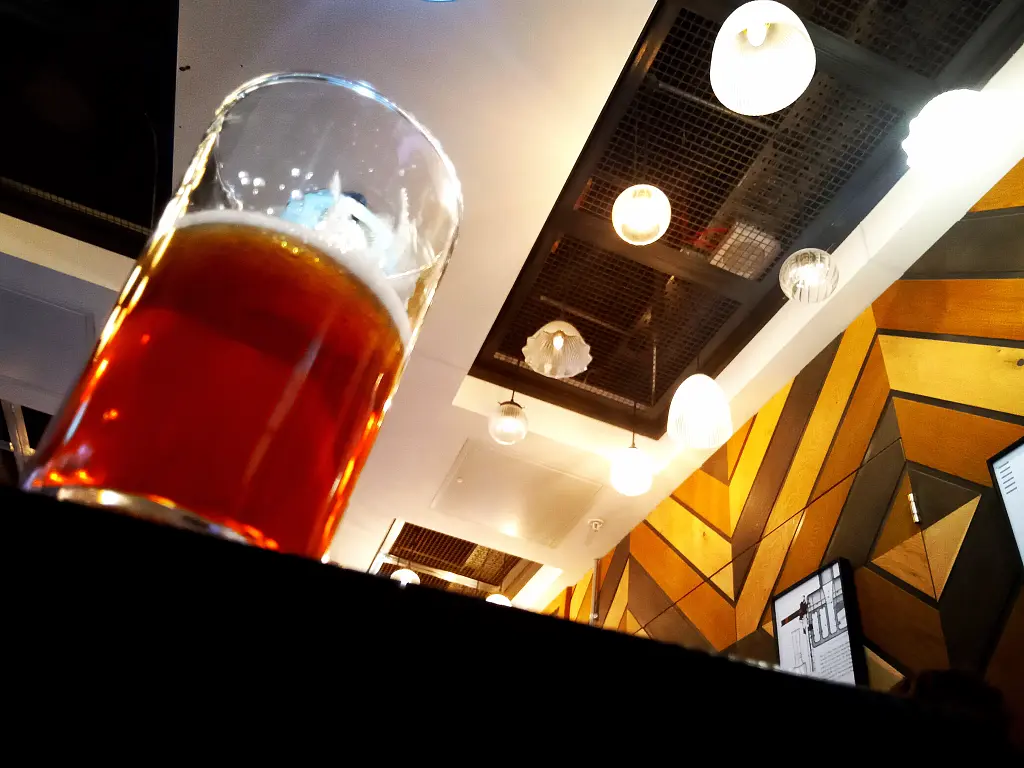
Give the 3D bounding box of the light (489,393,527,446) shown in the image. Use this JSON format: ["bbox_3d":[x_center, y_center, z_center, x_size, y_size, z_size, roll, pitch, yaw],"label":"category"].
[{"bbox_3d":[-0.013,0.139,3.286,0.158,0.225,0.158,6,-39,5],"label":"light"}]

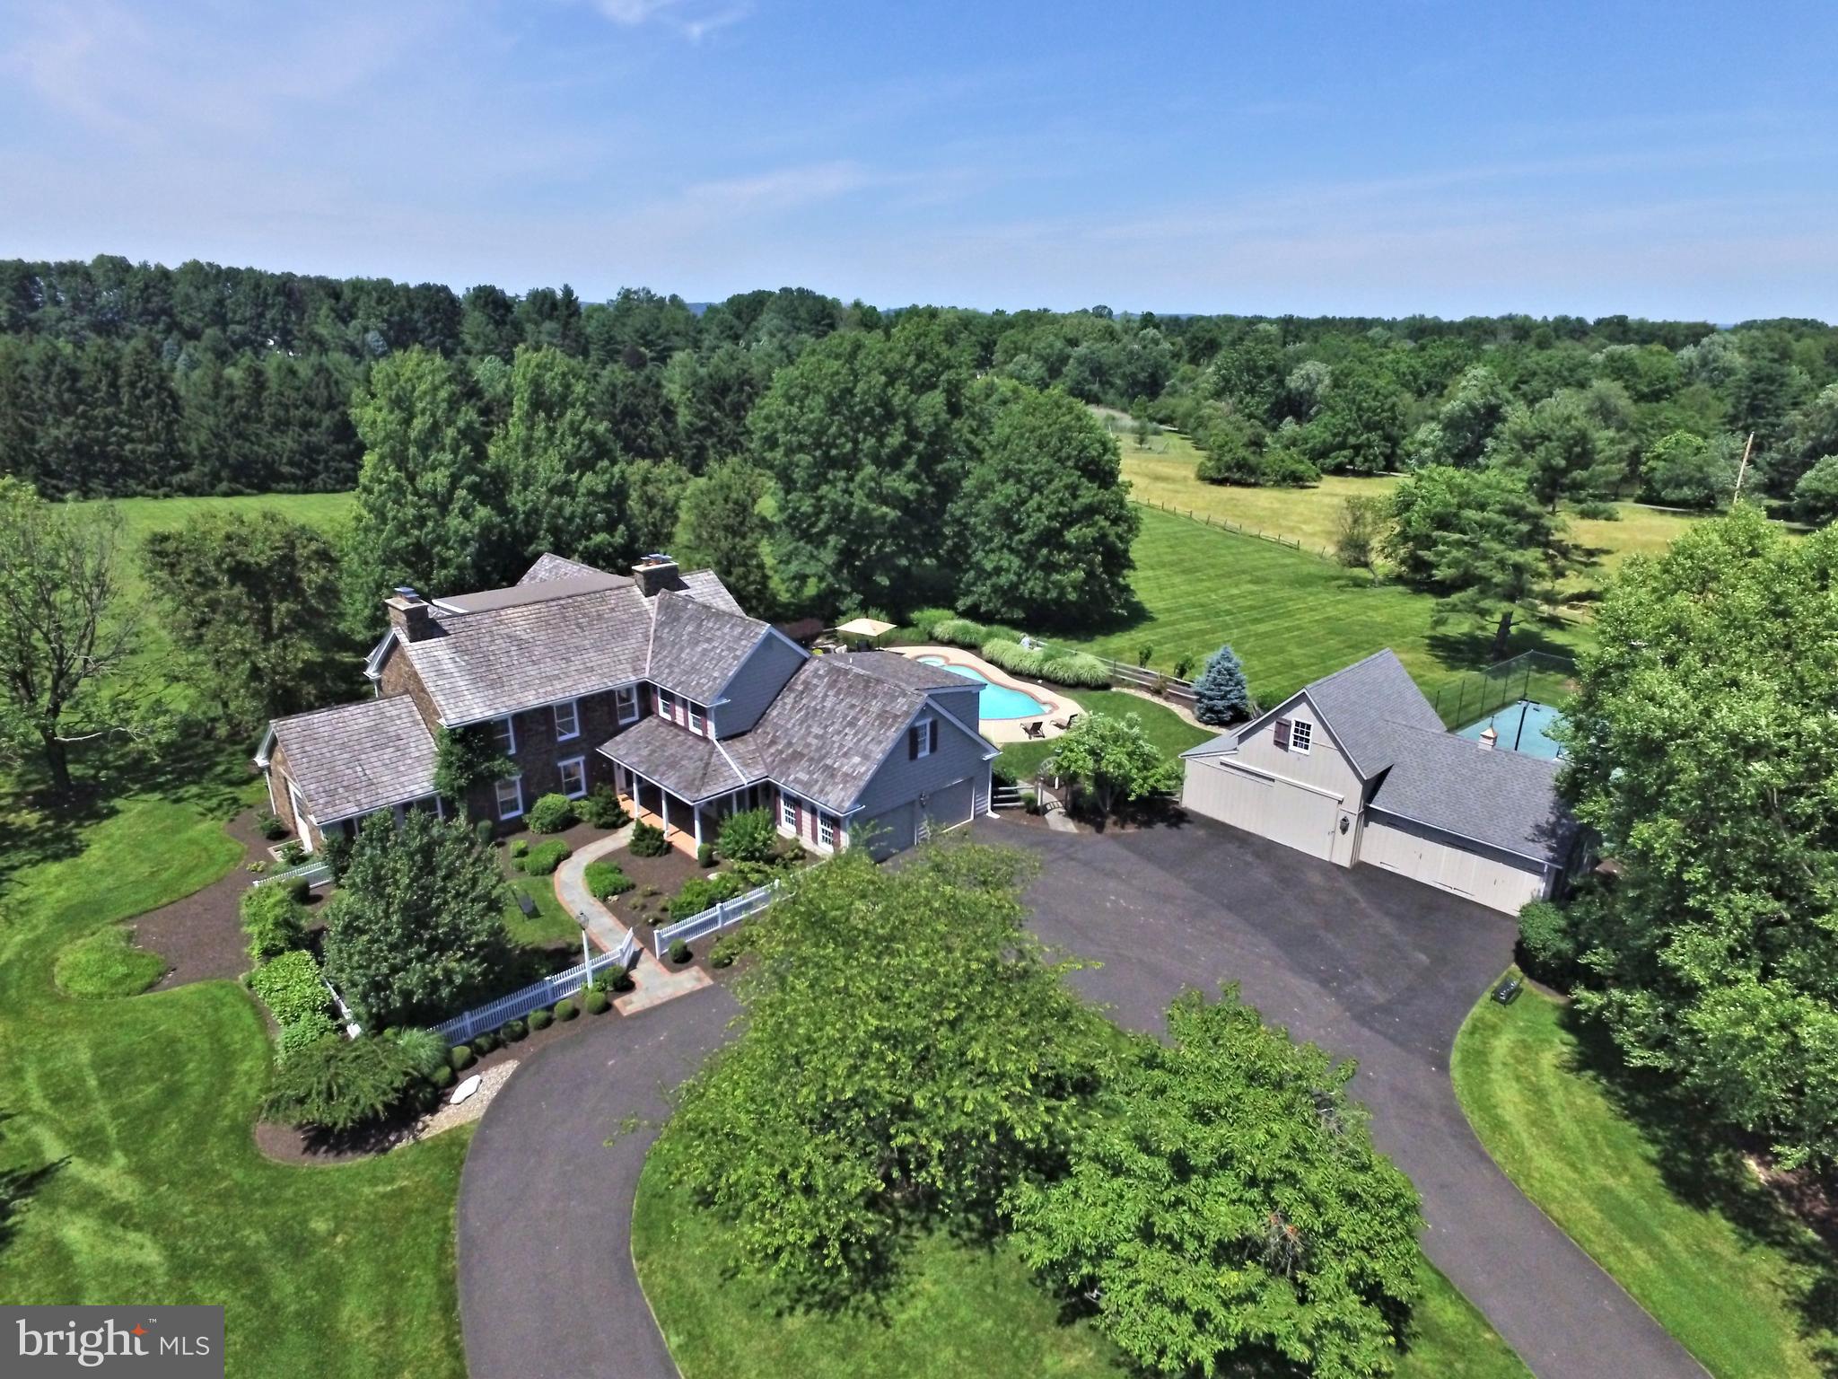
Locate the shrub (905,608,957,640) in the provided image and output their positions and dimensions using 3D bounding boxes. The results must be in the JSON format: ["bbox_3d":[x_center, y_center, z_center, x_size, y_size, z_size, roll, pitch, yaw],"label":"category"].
[{"bbox_3d":[0.892,-4.865,77.121,3.759,1.978,2.819,1,19,0],"label":"shrub"}]

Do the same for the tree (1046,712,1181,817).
[{"bbox_3d":[8.671,3.414,47.508,5.900,4.600,5.600,0,19,0],"label":"tree"}]

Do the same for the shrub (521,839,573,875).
[{"bbox_3d":[-15.321,6.771,43.652,2.113,1.162,1.521,-17,26,-42],"label":"shrub"}]

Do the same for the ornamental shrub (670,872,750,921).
[{"bbox_3d":[-8.021,7.825,40.891,3.447,1.198,1.896,-17,26,-42],"label":"ornamental shrub"}]

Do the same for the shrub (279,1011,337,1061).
[{"bbox_3d":[-18.491,10.347,32.000,1.600,1.200,1.600,0,19,0],"label":"shrub"}]

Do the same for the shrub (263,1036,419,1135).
[{"bbox_3d":[-16.339,11.076,30.145,4.219,1.753,3.291,1,19,0],"label":"shrub"}]

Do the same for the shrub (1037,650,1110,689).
[{"bbox_3d":[9.512,-1.342,65.542,4.500,1.800,3.600,0,19,0],"label":"shrub"}]

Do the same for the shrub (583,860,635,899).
[{"bbox_3d":[-12.064,7.252,41.174,1.900,1.150,1.800,0,19,0],"label":"shrub"}]

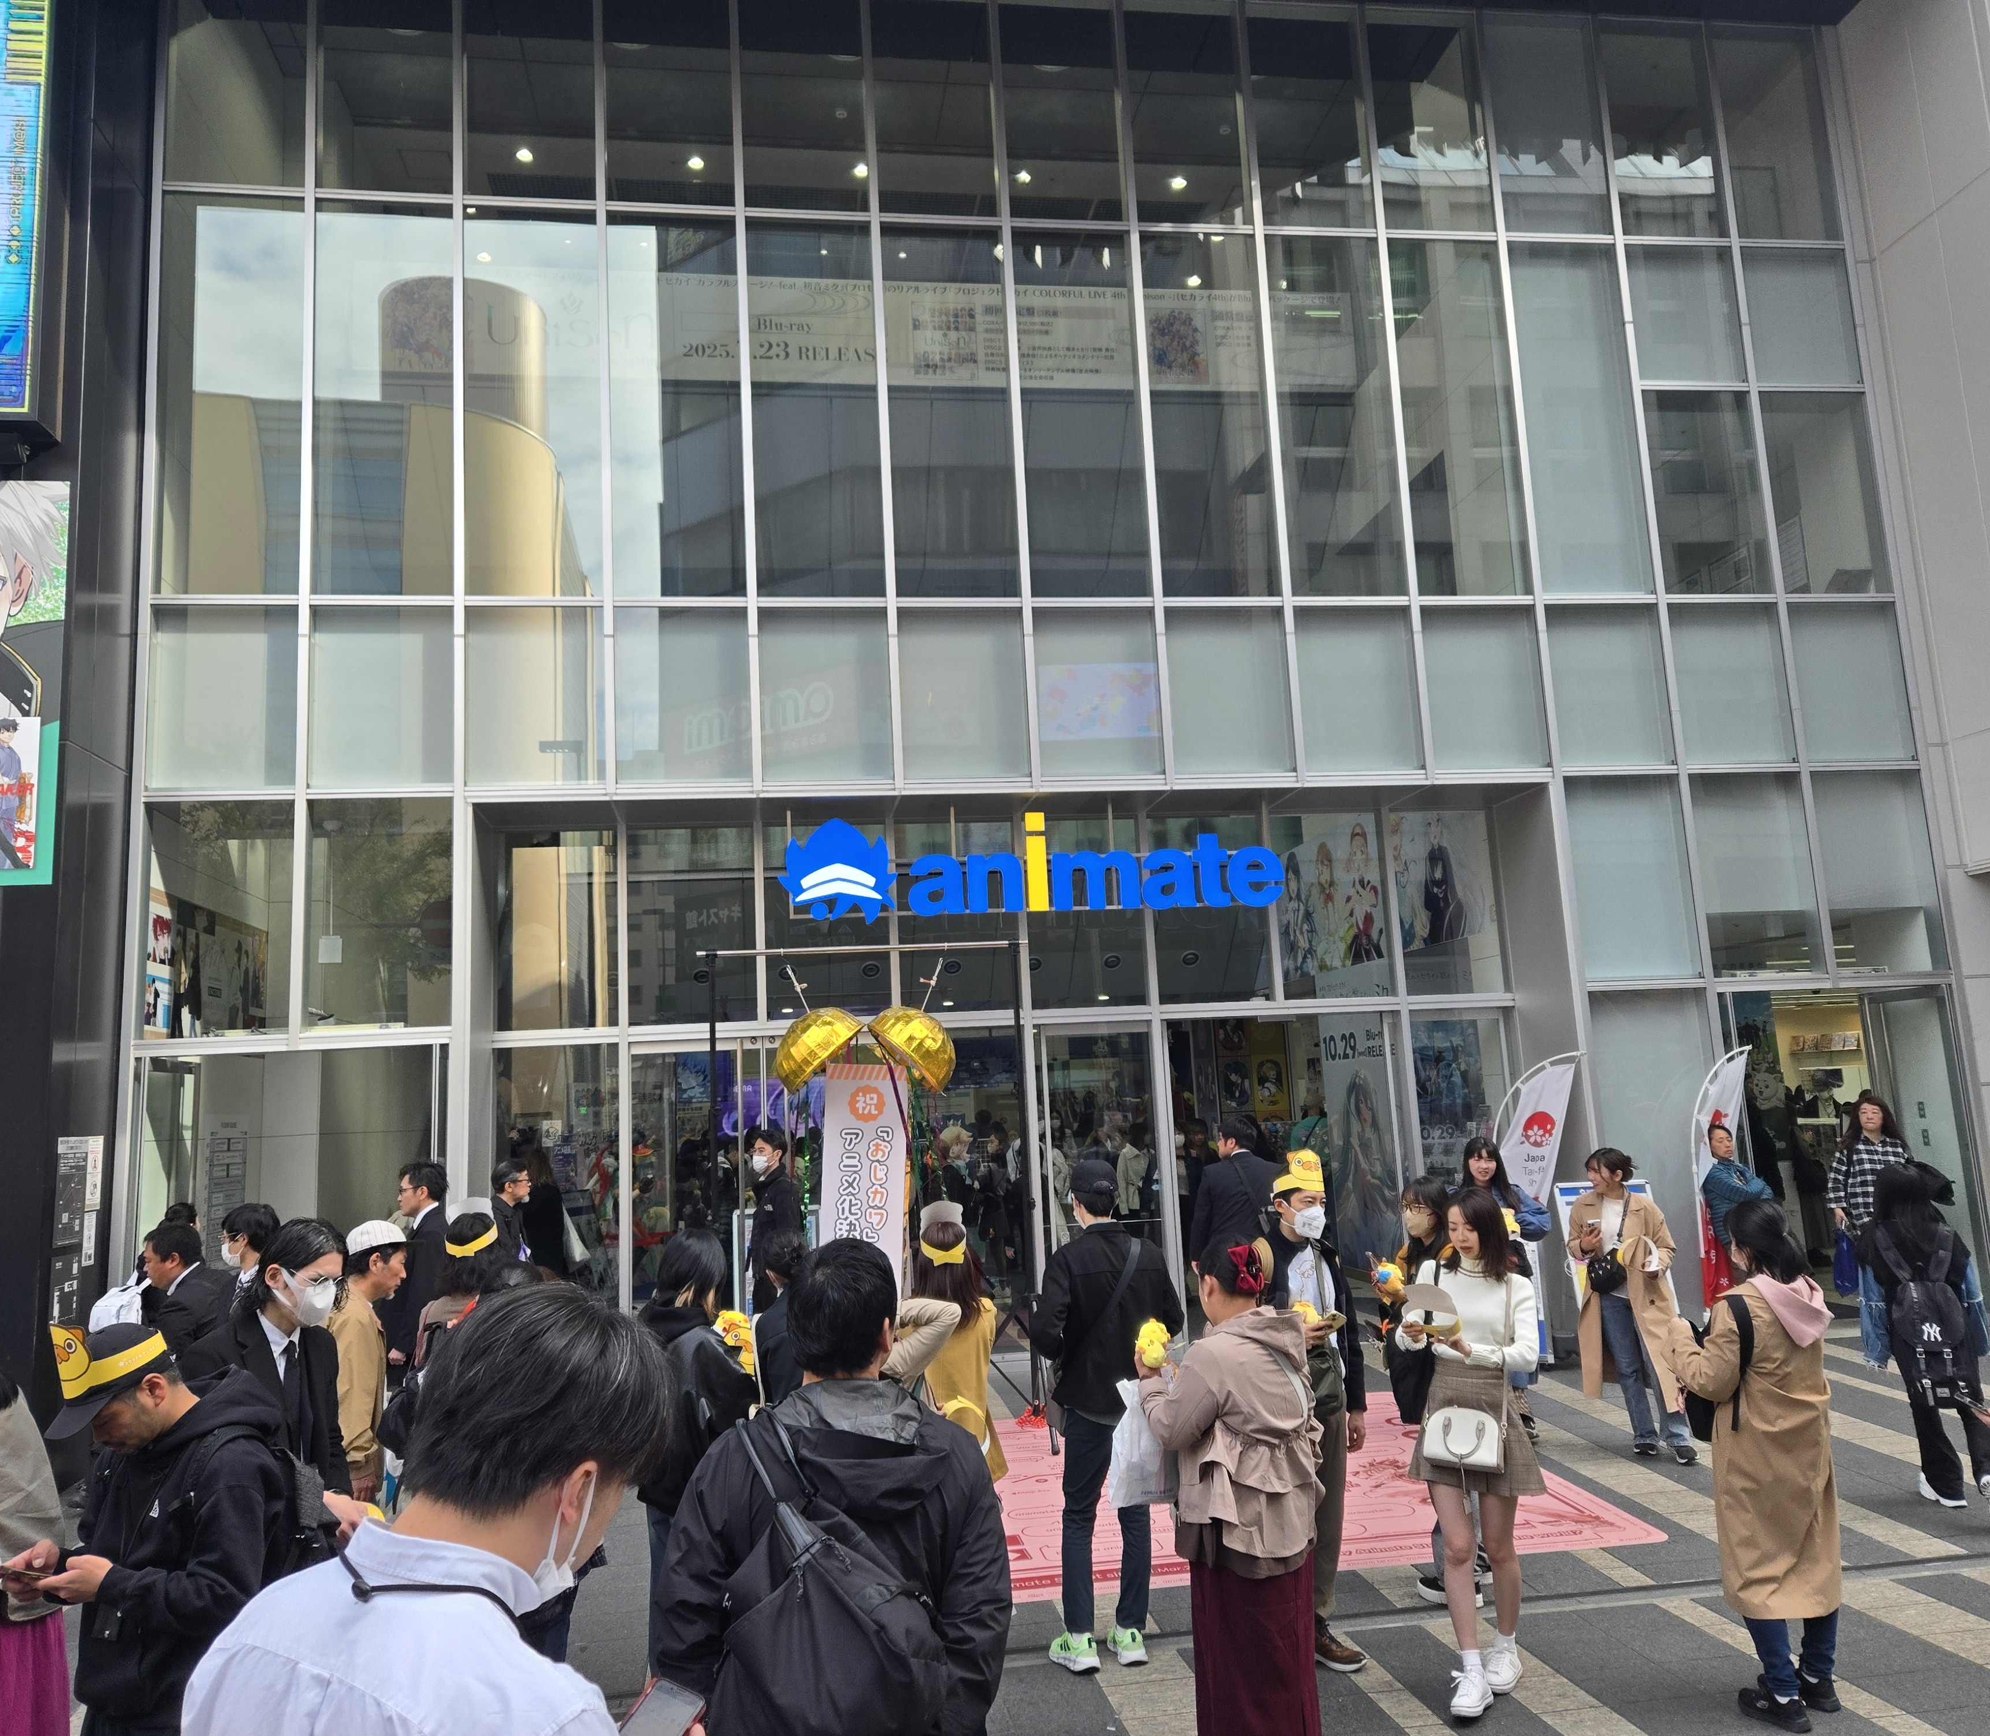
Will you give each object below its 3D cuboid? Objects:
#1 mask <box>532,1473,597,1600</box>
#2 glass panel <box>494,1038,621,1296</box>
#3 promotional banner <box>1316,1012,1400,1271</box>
[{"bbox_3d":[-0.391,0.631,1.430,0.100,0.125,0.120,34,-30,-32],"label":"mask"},{"bbox_3d":[-3.216,2.516,11.303,0.900,2.403,0.080,-2,-9,-8],"label":"glass panel"},{"bbox_3d":[3.135,2.353,13.296,0.789,2.253,0.060,-5,-9,11],"label":"promotional banner"}]

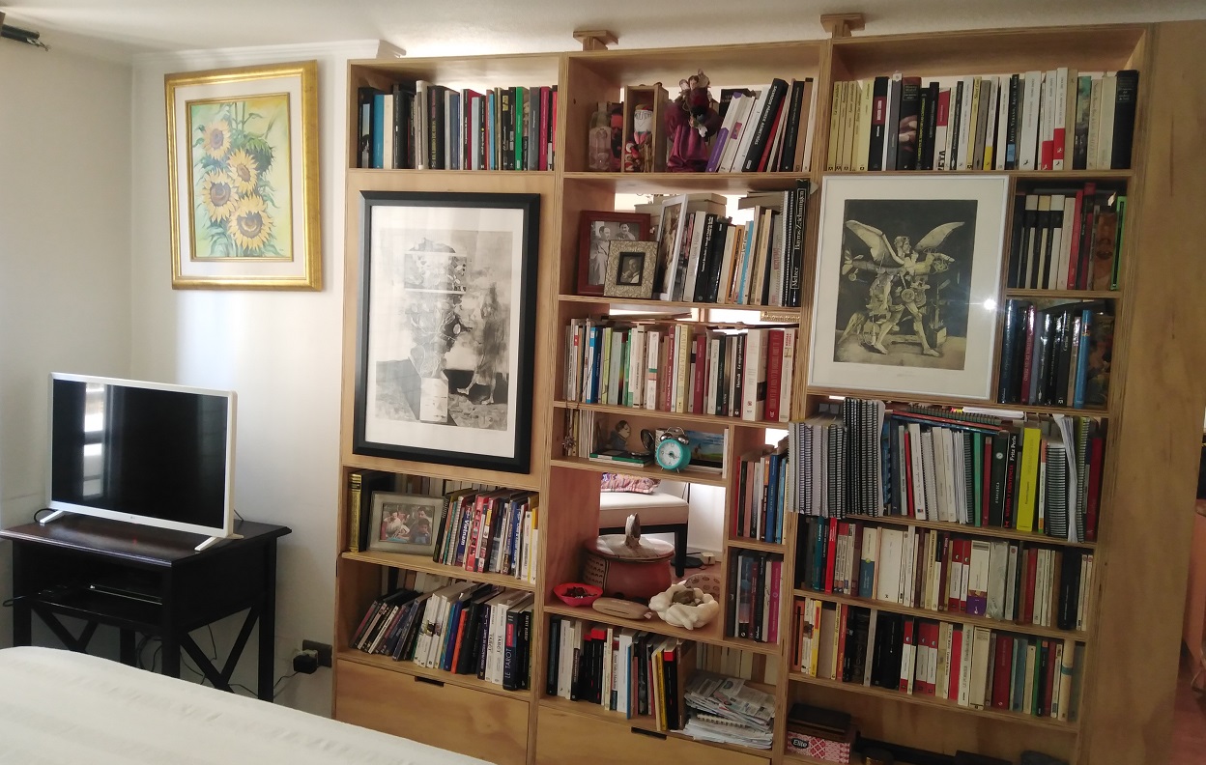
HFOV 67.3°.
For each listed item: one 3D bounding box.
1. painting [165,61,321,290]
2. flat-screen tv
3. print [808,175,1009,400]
[{"bbox_3d":[-1.160,-0.648,2.913,0.585,0.700,0.040,2,5,20],"label":"painting"},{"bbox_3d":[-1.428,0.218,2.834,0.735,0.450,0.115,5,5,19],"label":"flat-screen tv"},{"bbox_3d":[0.706,-0.226,2.116,0.407,0.500,0.022,5,6,20],"label":"print"}]

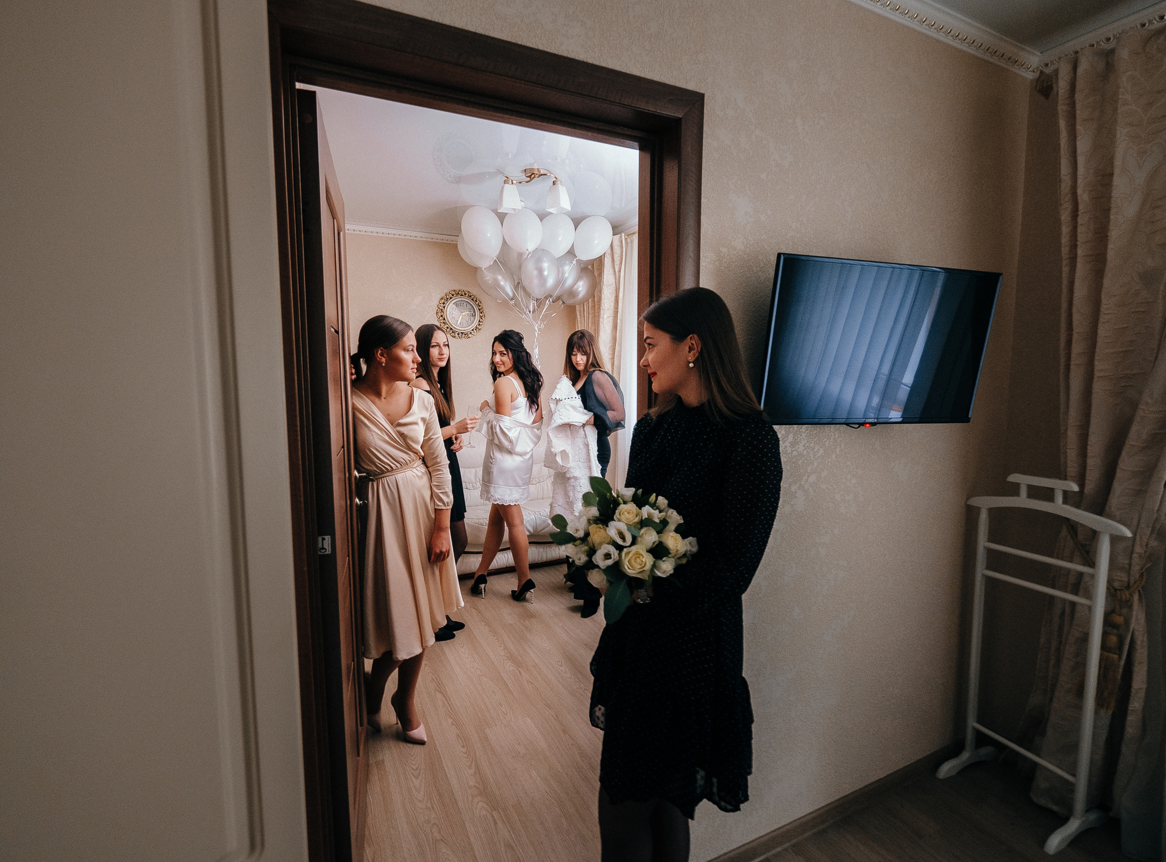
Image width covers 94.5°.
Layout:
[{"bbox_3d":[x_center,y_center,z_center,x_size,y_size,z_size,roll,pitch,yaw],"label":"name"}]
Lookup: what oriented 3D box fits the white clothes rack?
[{"bbox_3d":[1.482,0.704,1.771,0.345,1.095,0.440,-3,6,-26],"label":"white clothes rack"}]

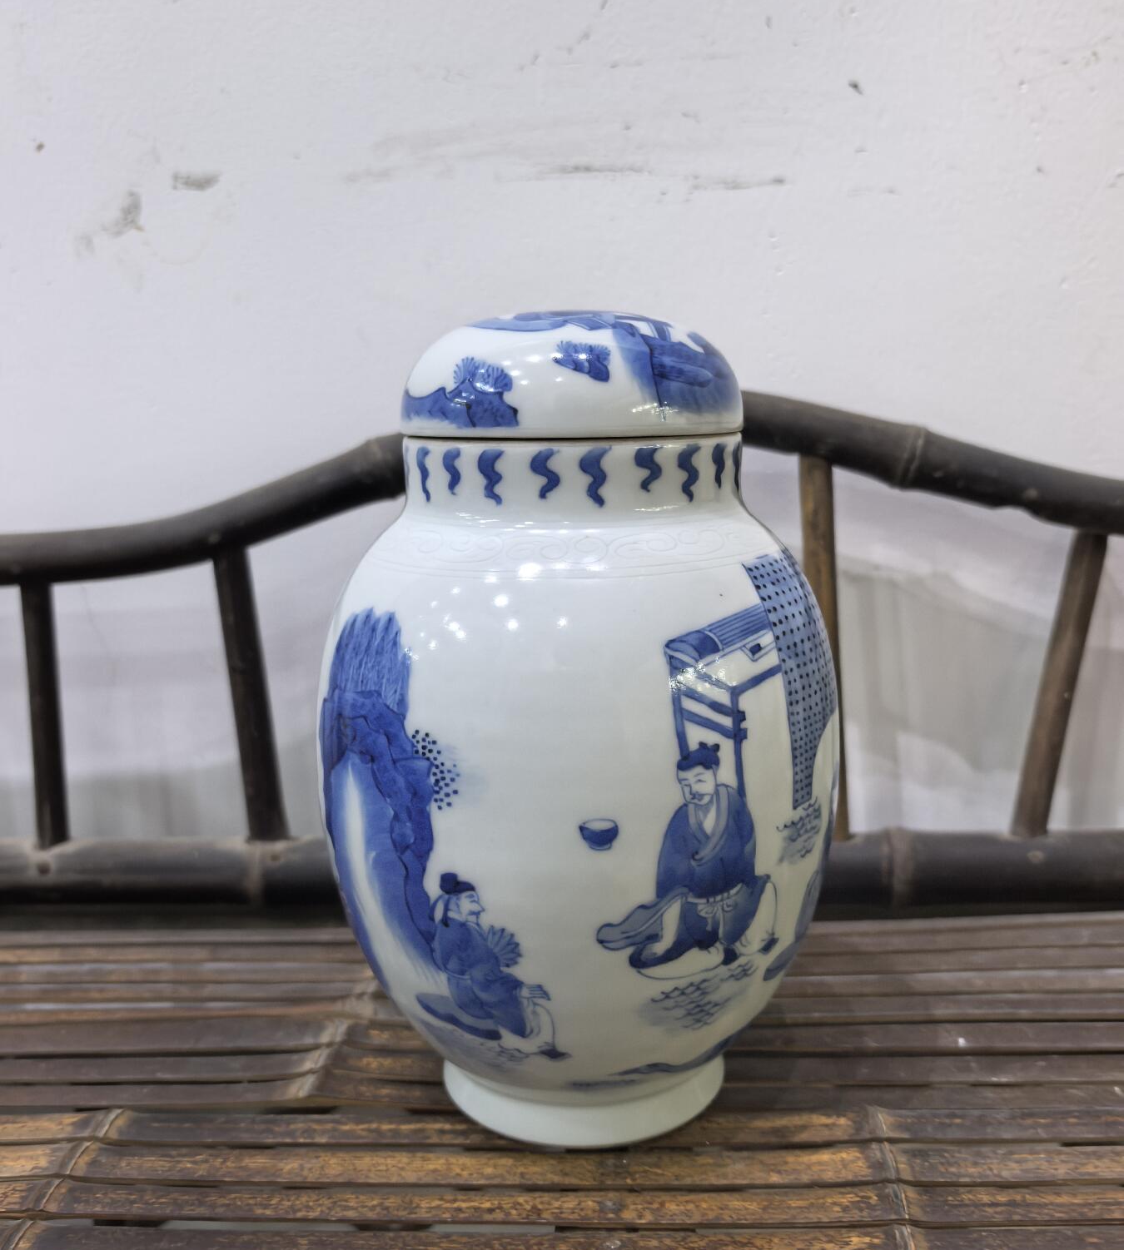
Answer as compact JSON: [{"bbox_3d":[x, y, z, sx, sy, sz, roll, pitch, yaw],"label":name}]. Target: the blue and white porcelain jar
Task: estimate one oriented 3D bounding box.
[{"bbox_3d":[0.006,0.034,0.451,0.197,0.298,0.197,-1,10,0],"label":"blue and white porcelain jar"}]

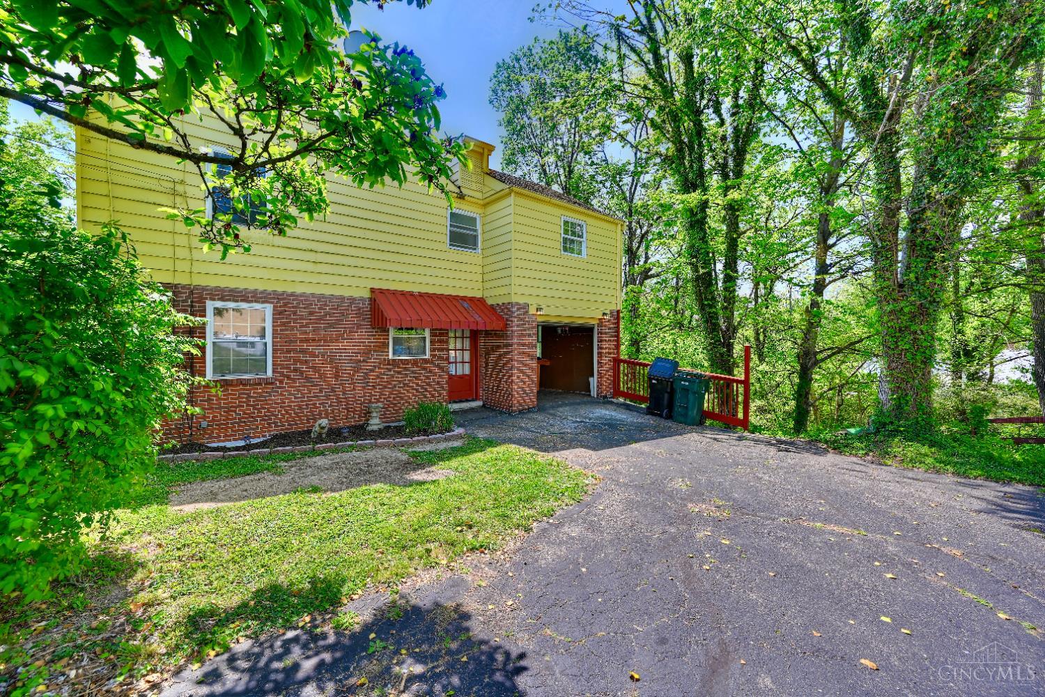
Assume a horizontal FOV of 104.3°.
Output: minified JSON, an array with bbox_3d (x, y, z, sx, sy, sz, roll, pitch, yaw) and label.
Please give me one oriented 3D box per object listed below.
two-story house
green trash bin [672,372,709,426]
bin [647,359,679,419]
[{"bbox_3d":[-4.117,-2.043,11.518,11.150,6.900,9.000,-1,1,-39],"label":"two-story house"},{"bbox_3d":[3.870,1.114,9.330,0.660,1.120,0.580,-1,1,-39],"label":"green trash bin"},{"bbox_3d":[3.450,0.963,9.980,0.610,1.360,0.700,1,1,43],"label":"bin"}]

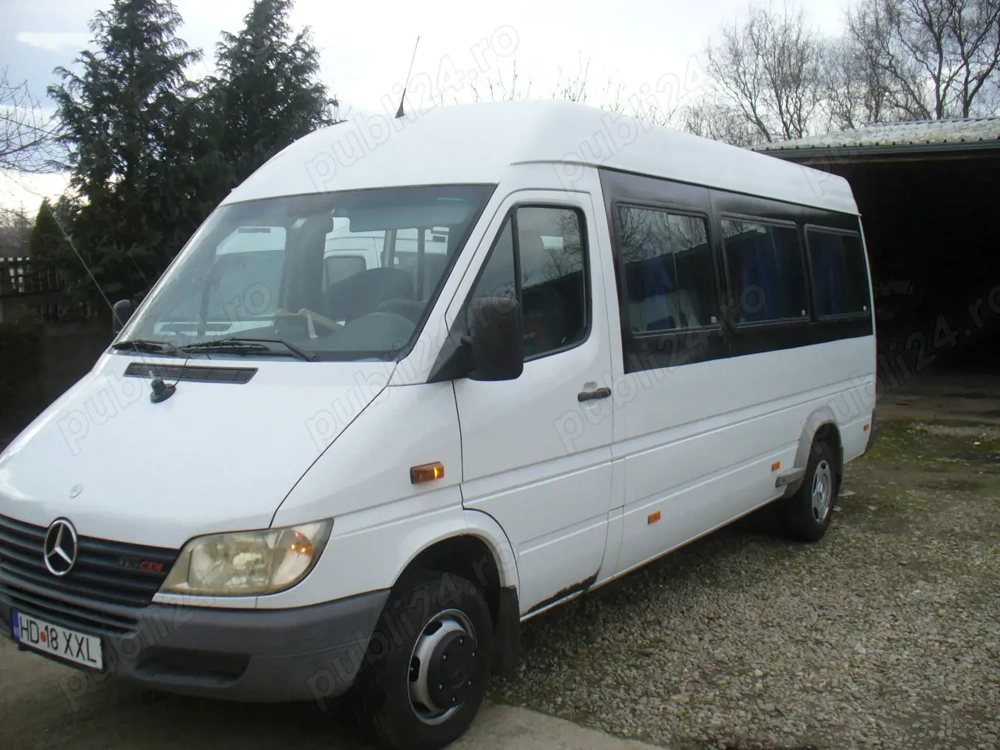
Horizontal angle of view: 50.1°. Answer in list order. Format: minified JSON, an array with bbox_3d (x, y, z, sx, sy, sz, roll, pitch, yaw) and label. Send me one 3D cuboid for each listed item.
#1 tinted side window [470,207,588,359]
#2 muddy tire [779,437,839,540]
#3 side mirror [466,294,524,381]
[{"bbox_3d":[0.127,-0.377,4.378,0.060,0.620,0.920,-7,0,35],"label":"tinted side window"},{"bbox_3d":[2.091,0.784,7.246,0.195,0.675,0.675,3,6,35],"label":"muddy tire"},{"bbox_3d":[-0.029,-0.126,3.886,0.190,0.312,0.125,3,6,35],"label":"side mirror"}]

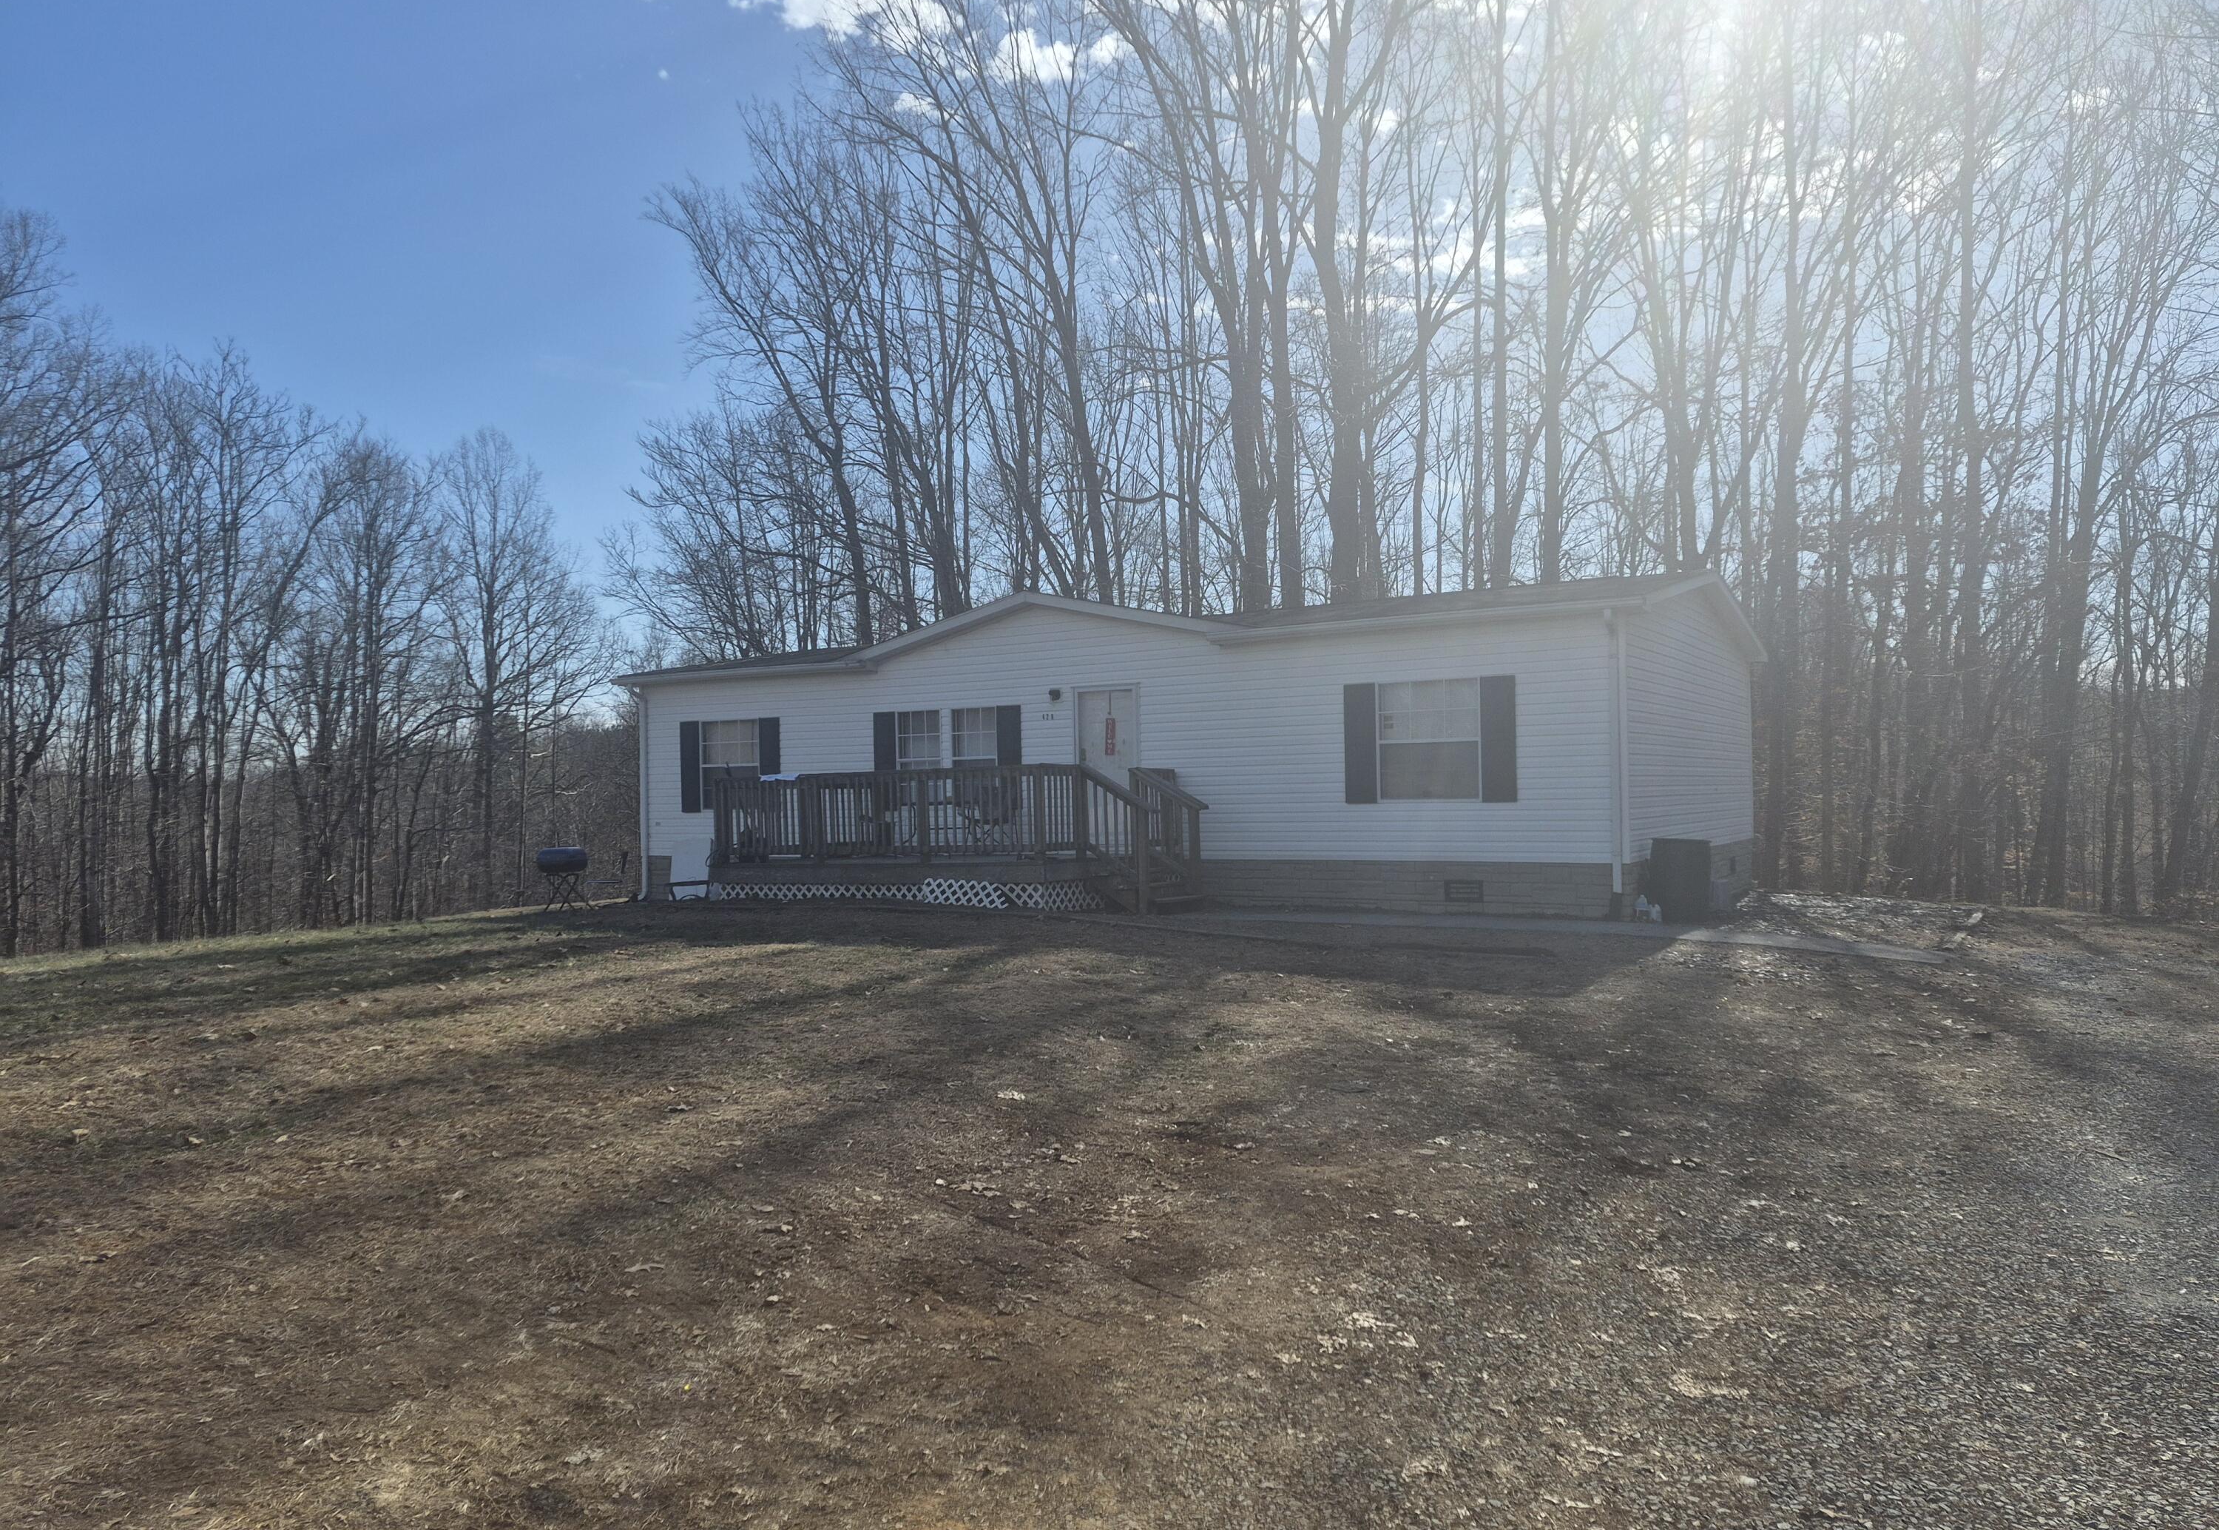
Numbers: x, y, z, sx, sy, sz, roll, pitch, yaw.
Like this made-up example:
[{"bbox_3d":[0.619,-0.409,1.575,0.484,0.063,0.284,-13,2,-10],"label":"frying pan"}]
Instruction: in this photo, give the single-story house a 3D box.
[{"bbox_3d":[1.200,-0.181,22.467,15.205,4.110,8.850,-2,-1,31],"label":"single-story house"}]

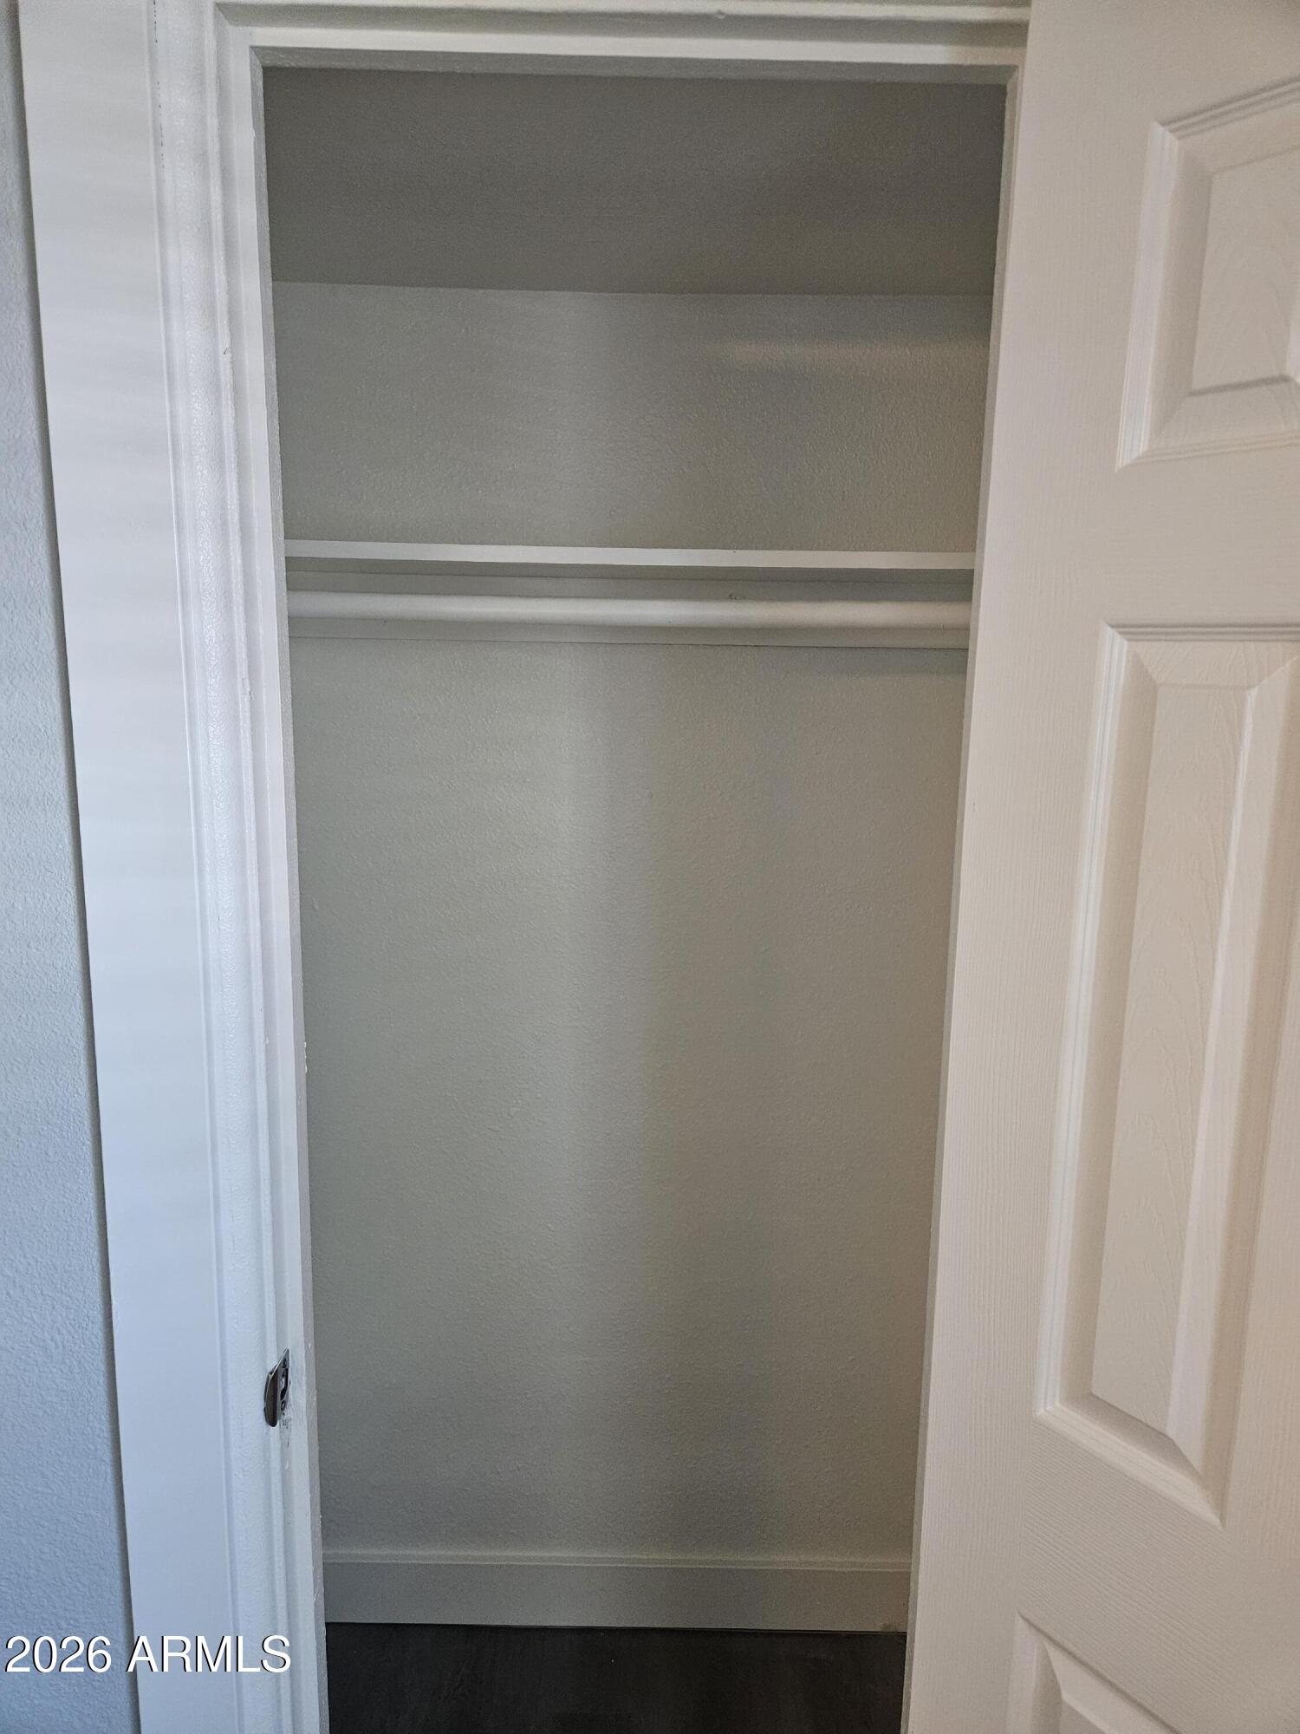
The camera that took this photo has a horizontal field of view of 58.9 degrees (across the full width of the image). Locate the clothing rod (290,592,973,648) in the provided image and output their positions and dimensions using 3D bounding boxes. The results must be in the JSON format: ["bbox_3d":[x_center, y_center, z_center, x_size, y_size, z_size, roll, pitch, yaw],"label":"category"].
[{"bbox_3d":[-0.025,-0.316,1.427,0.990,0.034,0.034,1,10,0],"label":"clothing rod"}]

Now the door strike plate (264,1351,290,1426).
[{"bbox_3d":[-0.340,0.478,1.051,0.009,0.054,0.041,1,10,0],"label":"door strike plate"}]

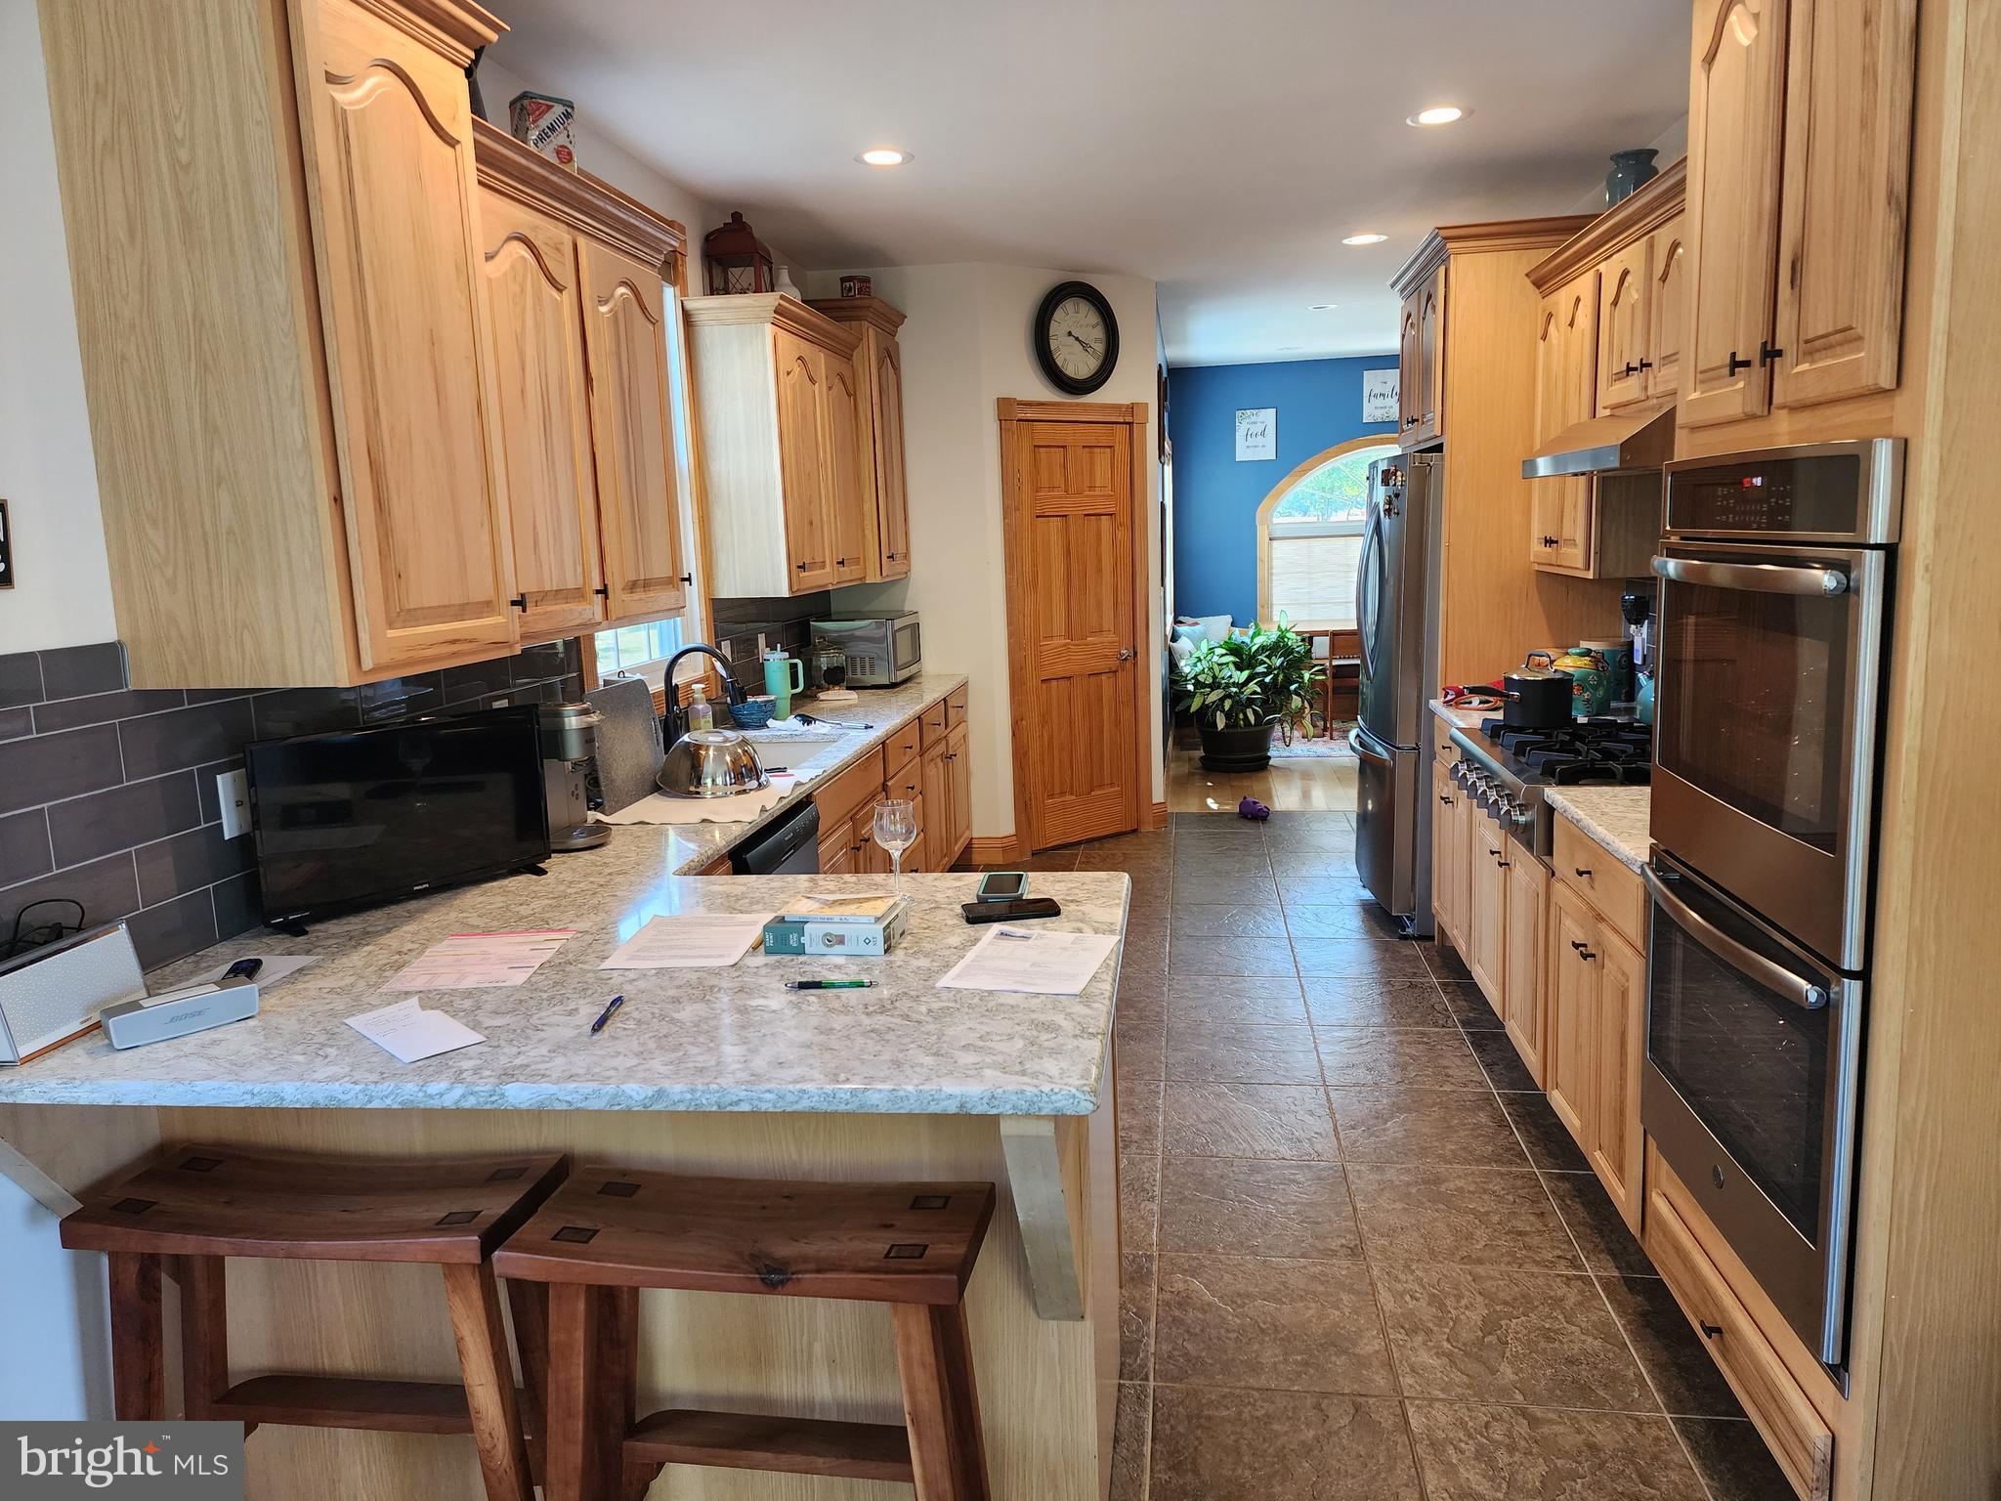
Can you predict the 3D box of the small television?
[{"bbox_3d":[-1.119,0.119,2.515,0.120,0.345,0.555,5,12,38],"label":"small television"}]

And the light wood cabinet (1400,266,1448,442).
[{"bbox_3d":[1.871,-1.463,4.989,0.608,0.610,0.960,-1,9,8],"label":"light wood cabinet"}]

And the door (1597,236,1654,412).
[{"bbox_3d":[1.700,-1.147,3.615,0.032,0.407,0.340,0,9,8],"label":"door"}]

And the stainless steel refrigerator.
[{"bbox_3d":[1.794,-0.242,5.219,0.800,1.784,0.910,-1,9,8],"label":"stainless steel refrigerator"}]

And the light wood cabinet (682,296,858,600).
[{"bbox_3d":[-0.801,-1.097,4.996,0.370,0.995,1.100,-1,9,8],"label":"light wood cabinet"}]

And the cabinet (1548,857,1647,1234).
[{"bbox_3d":[1.587,0.581,2.865,0.588,0.665,0.715,-1,9,8],"label":"cabinet"}]

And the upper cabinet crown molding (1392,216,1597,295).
[{"bbox_3d":[1.851,-1.797,4.921,0.638,0.098,1.050,-1,9,8],"label":"upper cabinet crown molding"}]

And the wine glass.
[{"bbox_3d":[-0.190,0.182,2.427,0.082,0.180,0.082,-1,9,8],"label":"wine glass"}]

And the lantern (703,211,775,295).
[{"bbox_3d":[-0.891,-1.675,4.578,0.188,0.335,0.185,-1,9,8],"label":"lantern"}]

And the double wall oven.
[{"bbox_3d":[1.428,0.187,2.084,0.630,1.292,0.755,-1,9,8],"label":"double wall oven"}]

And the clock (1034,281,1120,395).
[{"bbox_3d":[0.378,-1.960,6.306,0.510,0.510,0.055,-9,11,-34],"label":"clock"}]

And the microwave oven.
[{"bbox_3d":[-0.610,-0.449,6.050,0.380,0.303,0.480,-1,9,8],"label":"microwave oven"}]

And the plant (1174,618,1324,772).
[{"bbox_3d":[1.608,-0.382,8.691,0.950,0.970,0.850,-1,9,8],"label":"plant"}]

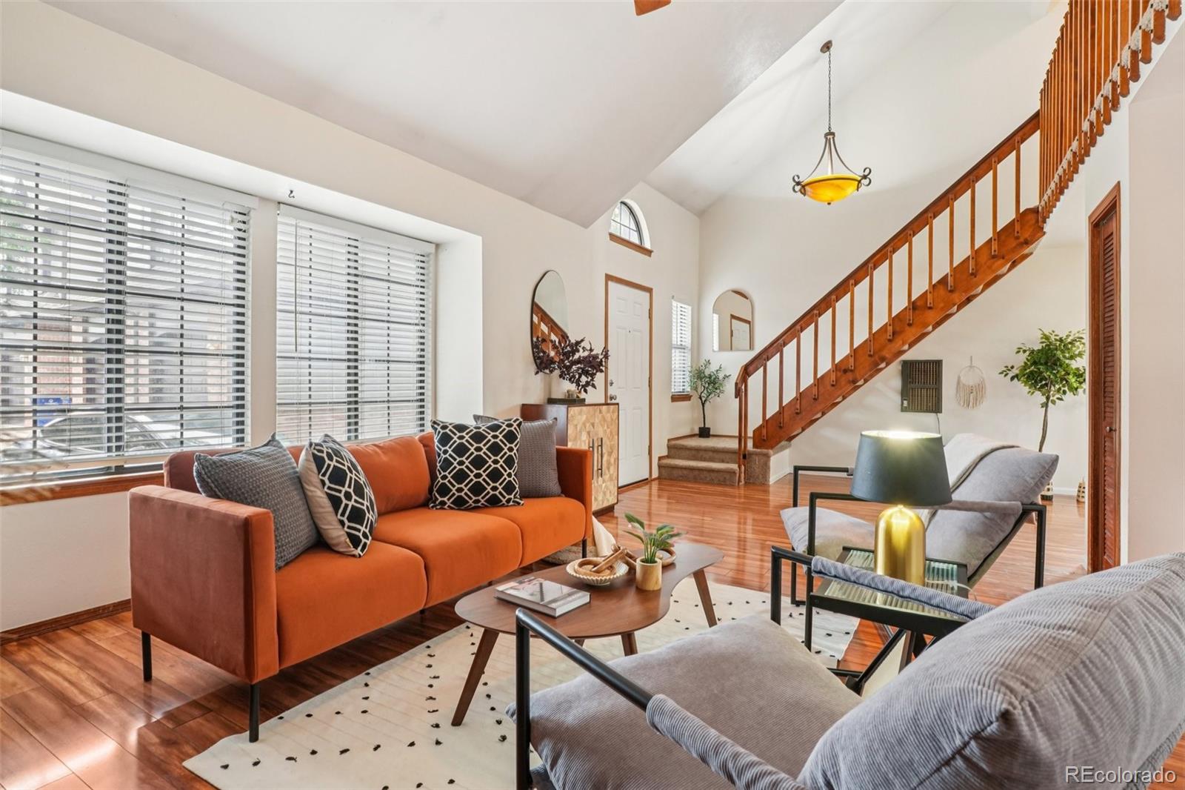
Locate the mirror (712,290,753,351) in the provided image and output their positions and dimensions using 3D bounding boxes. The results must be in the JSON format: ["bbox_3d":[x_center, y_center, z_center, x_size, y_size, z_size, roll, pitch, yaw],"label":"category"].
[{"bbox_3d":[1.766,-0.927,6.597,0.524,0.773,0.030,0,1,35],"label":"mirror"}]

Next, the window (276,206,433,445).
[{"bbox_3d":[-1.527,-0.381,3.522,0.100,1.484,1.100,0,1,35],"label":"window"}]

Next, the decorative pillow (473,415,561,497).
[{"bbox_3d":[-0.427,0.361,3.020,0.490,0.470,0.160,0,-13,13],"label":"decorative pillow"}]

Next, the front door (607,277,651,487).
[{"bbox_3d":[0.378,-0.103,5.428,0.090,2.086,0.924,0,1,35],"label":"front door"}]

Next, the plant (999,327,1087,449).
[{"bbox_3d":[4.088,0.177,4.740,0.700,1.530,0.680,0,1,35],"label":"plant"}]

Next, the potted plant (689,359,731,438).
[{"bbox_3d":[1.458,0.041,6.579,0.464,0.963,0.439,0,1,35],"label":"potted plant"}]

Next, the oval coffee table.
[{"bbox_3d":[0.088,0.805,1.748,0.571,0.390,1.020,0,1,43],"label":"oval coffee table"}]

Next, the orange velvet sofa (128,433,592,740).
[{"bbox_3d":[-0.847,0.596,2.538,0.817,0.804,1.905,0,1,30],"label":"orange velvet sofa"}]

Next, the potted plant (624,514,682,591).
[{"bbox_3d":[0.192,0.492,1.671,0.162,0.235,0.162,-1,1,0],"label":"potted plant"}]

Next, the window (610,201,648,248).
[{"bbox_3d":[0.355,-1.772,5.412,0.100,0.410,0.780,0,1,35],"label":"window"}]

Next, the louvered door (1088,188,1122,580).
[{"bbox_3d":[2.593,0.005,2.636,0.080,1.957,0.664,0,1,35],"label":"louvered door"}]

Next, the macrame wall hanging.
[{"bbox_3d":[3.751,-0.117,5.223,0.251,0.517,0.030,0,1,35],"label":"macrame wall hanging"}]

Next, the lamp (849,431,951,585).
[{"bbox_3d":[0.836,0.315,1.430,0.276,0.412,0.276,0,1,35],"label":"lamp"}]

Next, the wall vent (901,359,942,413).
[{"bbox_3d":[3.409,-0.086,5.450,0.365,0.553,0.050,0,1,35],"label":"wall vent"}]

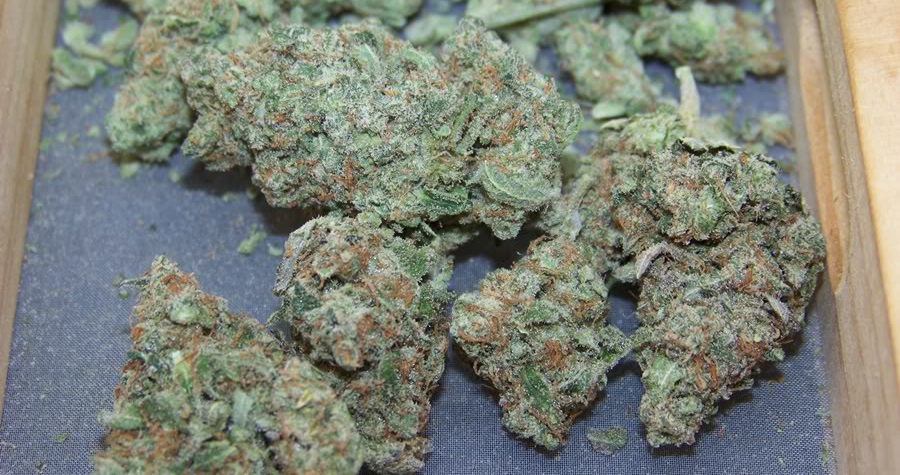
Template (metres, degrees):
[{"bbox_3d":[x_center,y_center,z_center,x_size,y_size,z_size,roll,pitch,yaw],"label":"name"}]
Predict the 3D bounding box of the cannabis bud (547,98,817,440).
[{"bbox_3d":[0.027,0.003,0.229,0.030,0.025,0.042,0,56,0],"label":"cannabis bud"}]

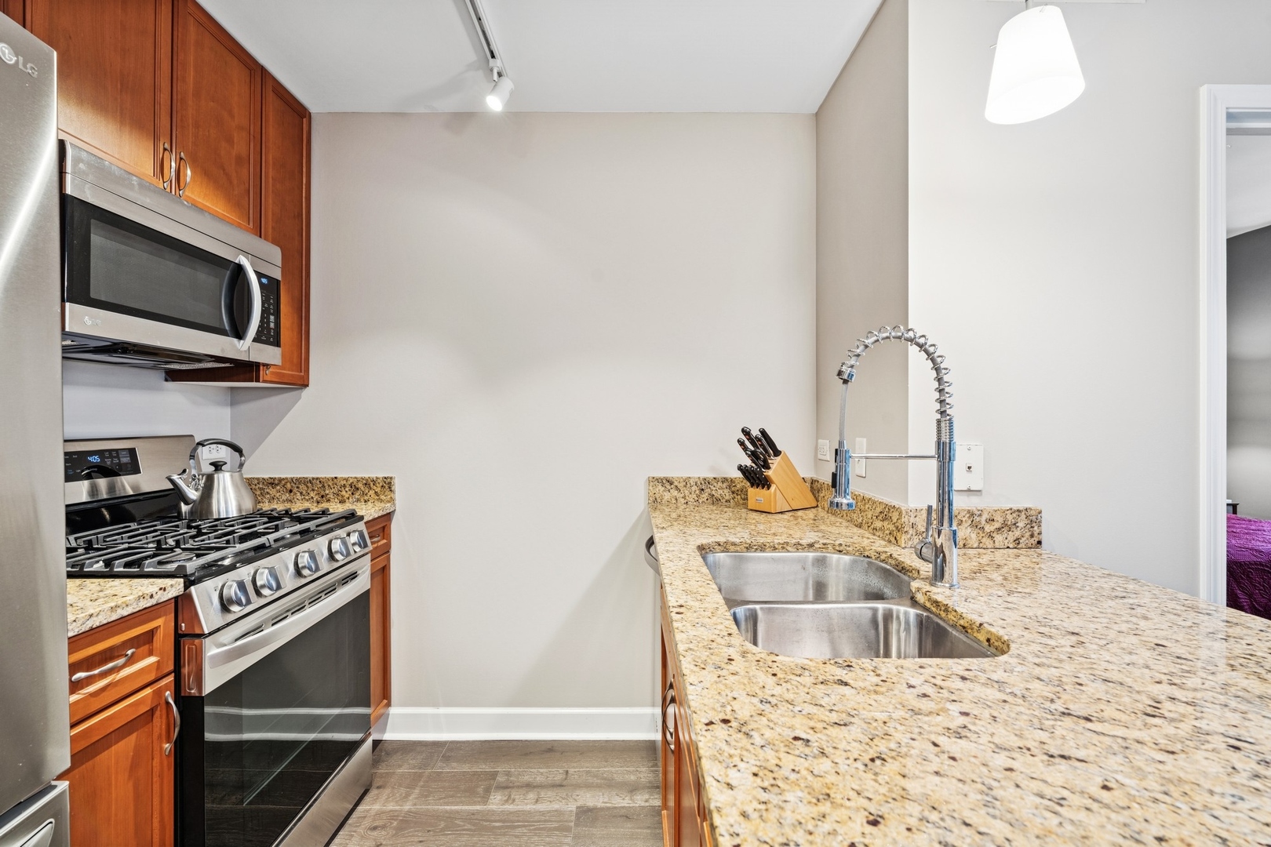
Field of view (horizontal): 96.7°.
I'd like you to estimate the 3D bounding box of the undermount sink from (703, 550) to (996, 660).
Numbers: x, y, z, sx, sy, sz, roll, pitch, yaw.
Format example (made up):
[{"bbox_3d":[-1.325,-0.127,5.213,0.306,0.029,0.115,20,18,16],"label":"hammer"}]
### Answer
[{"bbox_3d":[0.376,0.443,1.133,0.425,0.205,0.755,0,0,0],"label":"undermount sink"}]

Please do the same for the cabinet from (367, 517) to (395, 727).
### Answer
[{"bbox_3d":[-1.257,0.761,2.065,0.624,0.818,0.270,0,0,0],"label":"cabinet"}]

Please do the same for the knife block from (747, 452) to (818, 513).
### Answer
[{"bbox_3d":[0.542,0.207,2.103,0.287,0.218,0.115,0,0,-39],"label":"knife block"}]

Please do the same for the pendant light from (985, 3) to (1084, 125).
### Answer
[{"bbox_3d":[0.683,-0.627,0.980,0.141,0.138,0.141,0,0,0],"label":"pendant light"}]

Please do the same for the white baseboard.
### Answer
[{"bbox_3d":[-0.444,1.163,2.195,1.064,0.131,0.016,0,0,0],"label":"white baseboard"}]

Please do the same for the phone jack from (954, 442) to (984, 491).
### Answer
[{"bbox_3d":[0.857,0.113,1.450,0.073,0.119,0.010,0,0,0],"label":"phone jack"}]

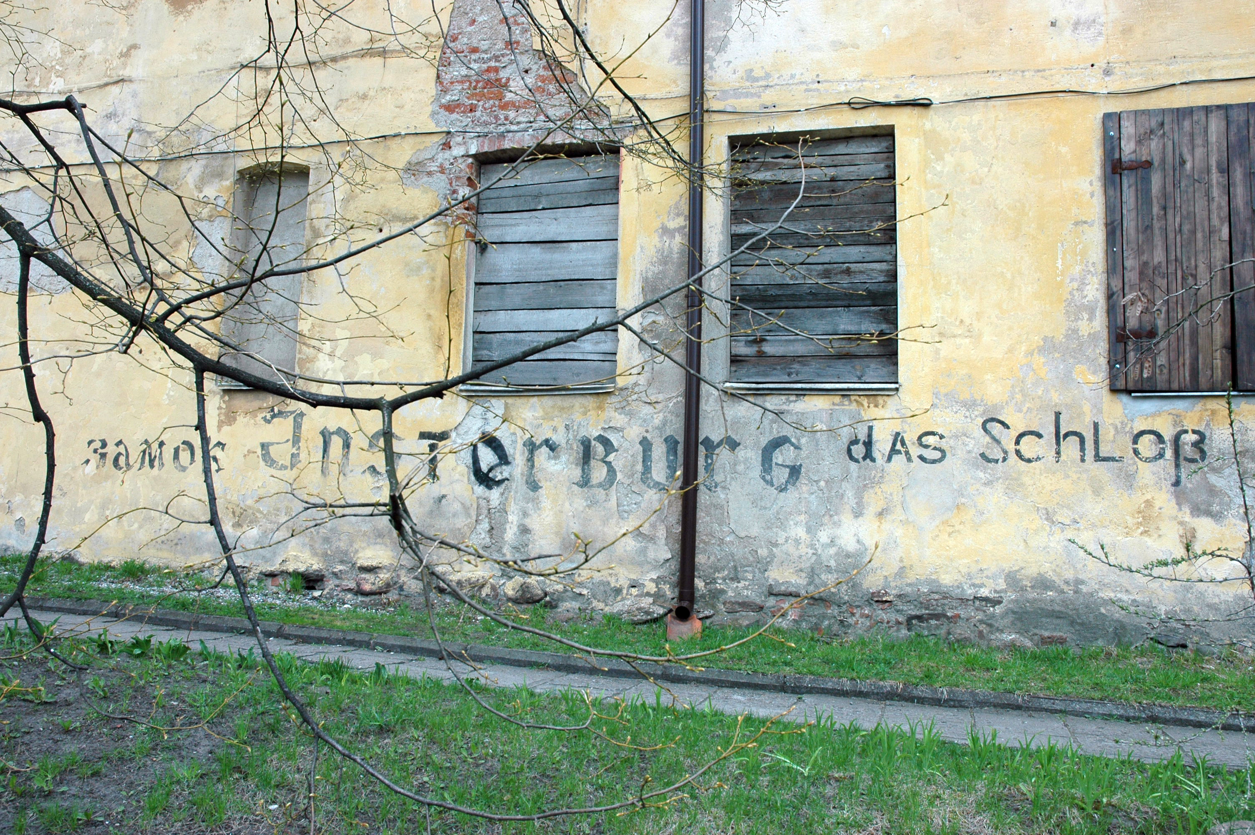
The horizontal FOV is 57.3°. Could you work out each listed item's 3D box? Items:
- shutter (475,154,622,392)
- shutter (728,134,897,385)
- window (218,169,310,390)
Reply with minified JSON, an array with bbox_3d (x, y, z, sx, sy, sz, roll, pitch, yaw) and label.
[{"bbox_3d":[-0.515,-0.931,7.223,0.988,1.503,0.170,0,-8,13],"label":"shutter"},{"bbox_3d":[1.100,-0.937,6.836,0.984,1.523,0.170,0,-8,13],"label":"shutter"},{"bbox_3d":[-2.385,-0.942,7.673,0.565,1.473,0.170,0,-8,13],"label":"window"}]

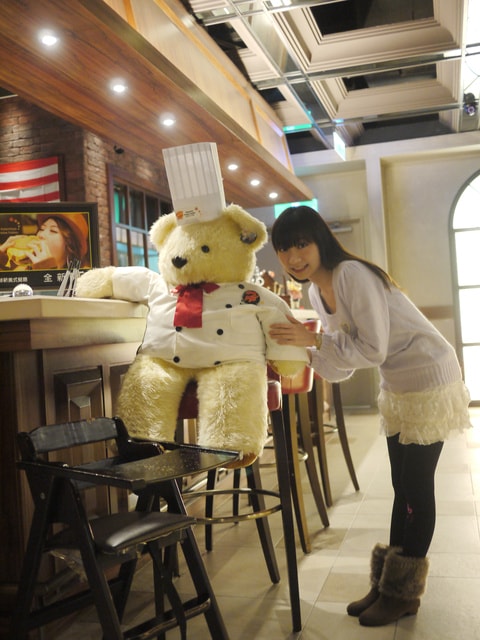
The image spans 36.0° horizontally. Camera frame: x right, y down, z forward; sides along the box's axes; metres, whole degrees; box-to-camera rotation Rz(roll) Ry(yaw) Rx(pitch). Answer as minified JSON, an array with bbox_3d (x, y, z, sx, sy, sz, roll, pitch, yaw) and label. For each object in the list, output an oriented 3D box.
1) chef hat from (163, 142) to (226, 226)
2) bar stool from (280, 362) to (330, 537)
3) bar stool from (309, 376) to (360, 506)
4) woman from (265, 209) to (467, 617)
[{"bbox_3d":[-0.154,-0.480,2.620,0.200,0.285,0.180,-10,0,25],"label":"chef hat"},{"bbox_3d":[0.137,0.514,3.436,0.540,1.000,0.460,-4,-1,16],"label":"bar stool"},{"bbox_3d":[0.355,0.509,4.203,0.540,1.000,0.460,-4,-1,24],"label":"bar stool"},{"bbox_3d":[0.435,0.300,2.460,0.640,1.370,0.450,-3,-1,-23],"label":"woman"}]

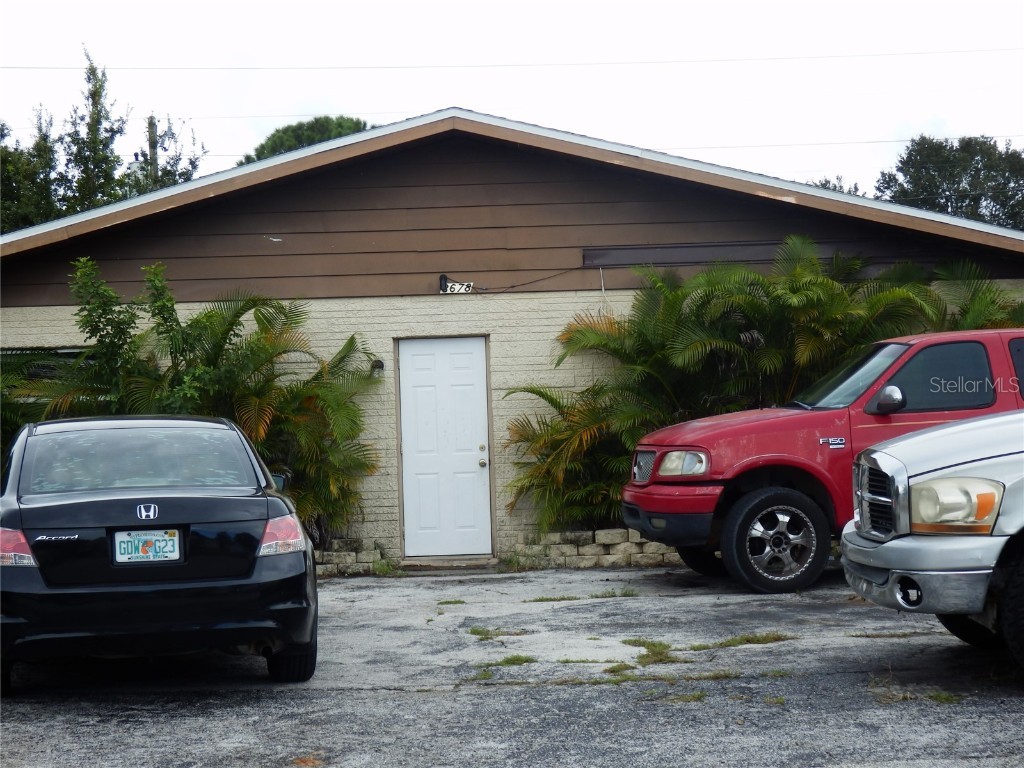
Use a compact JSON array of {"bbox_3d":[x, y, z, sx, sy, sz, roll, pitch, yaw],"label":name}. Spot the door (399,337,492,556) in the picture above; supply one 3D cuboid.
[{"bbox_3d":[-0.622,0.591,18.250,0.810,2.030,0.060,-2,-2,-1],"label":"door"}]

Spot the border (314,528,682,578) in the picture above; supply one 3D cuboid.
[{"bbox_3d":[-0.106,1.554,17.950,3.600,0.360,0.360,-2,-2,-1],"label":"border"}]

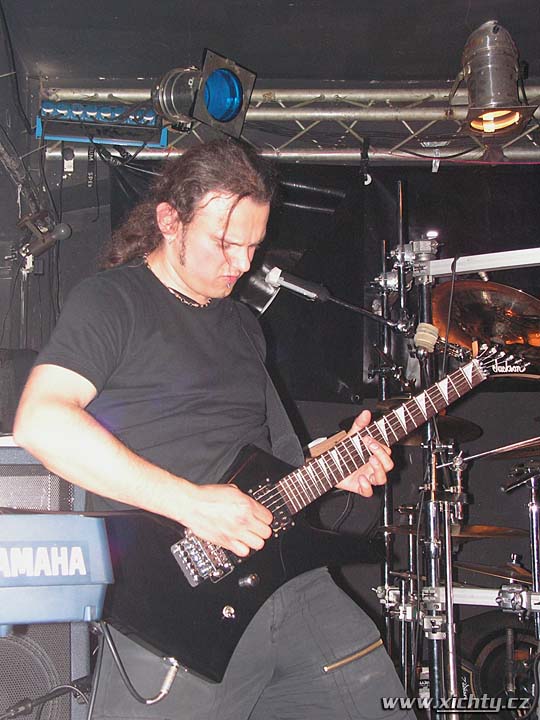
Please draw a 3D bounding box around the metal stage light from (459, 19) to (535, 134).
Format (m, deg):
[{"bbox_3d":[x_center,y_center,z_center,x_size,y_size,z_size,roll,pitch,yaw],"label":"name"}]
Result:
[{"bbox_3d":[0.853,-1.055,4.270,0.280,0.400,0.260,1,-15,9],"label":"metal stage light"}]

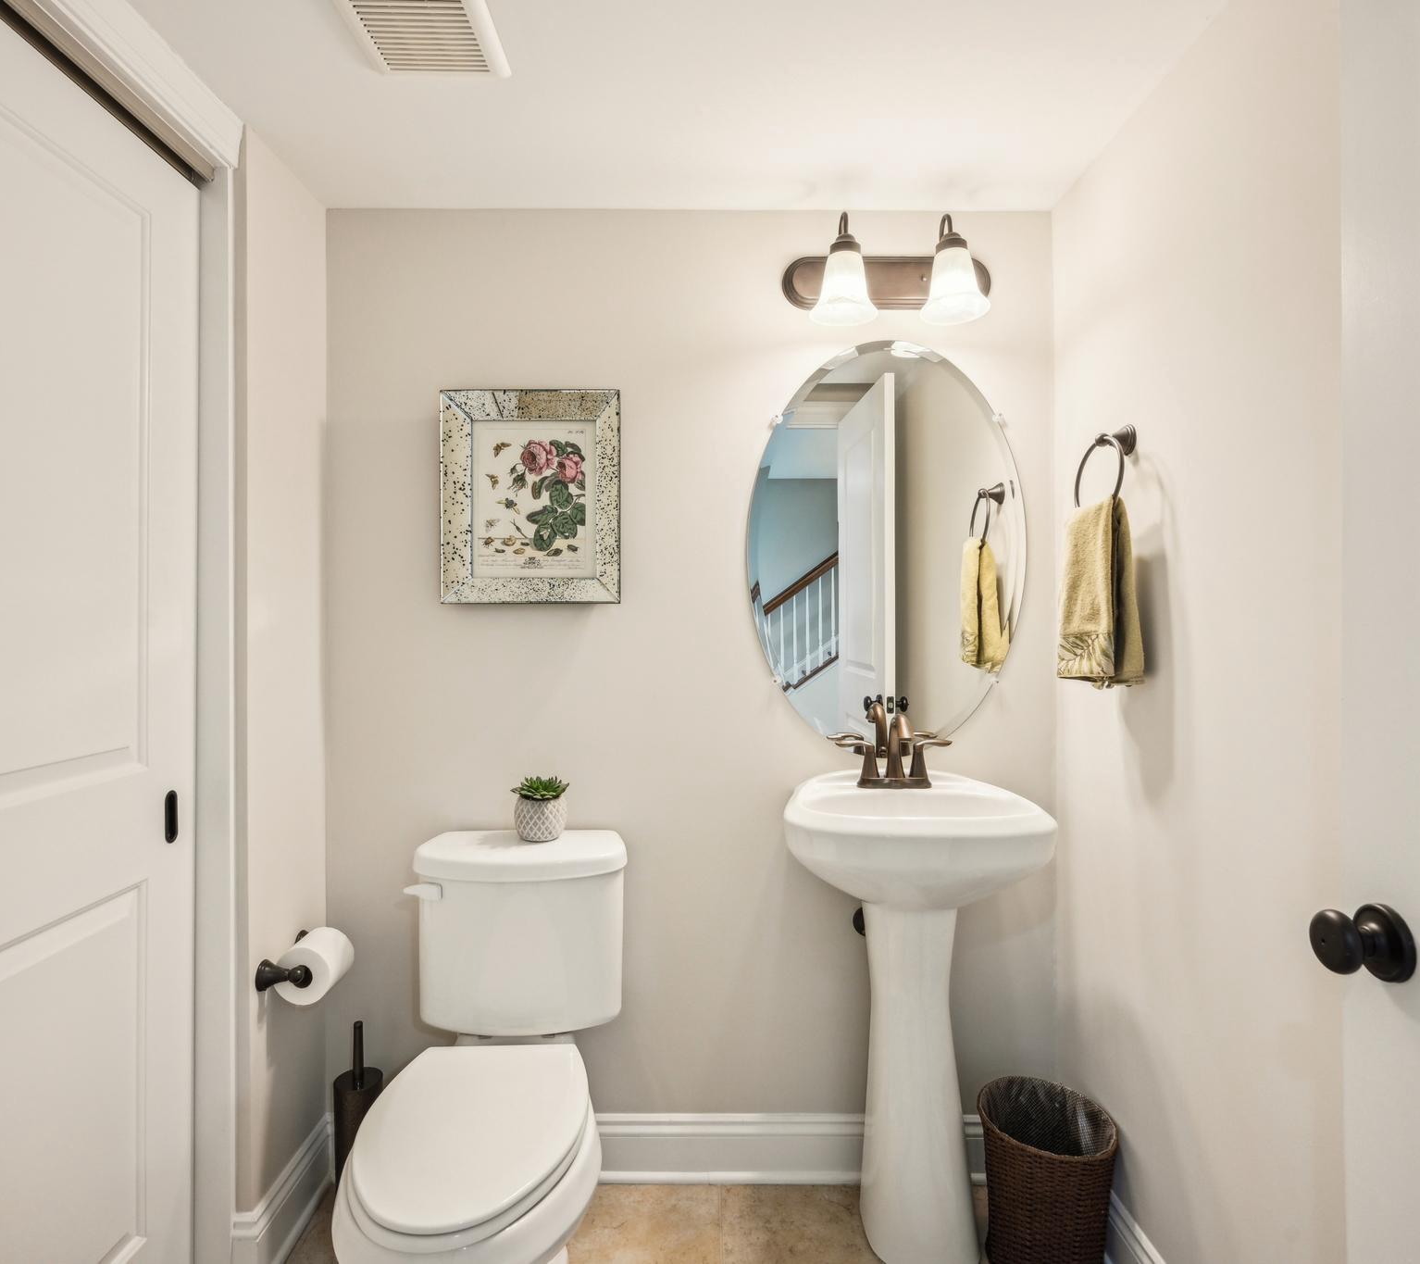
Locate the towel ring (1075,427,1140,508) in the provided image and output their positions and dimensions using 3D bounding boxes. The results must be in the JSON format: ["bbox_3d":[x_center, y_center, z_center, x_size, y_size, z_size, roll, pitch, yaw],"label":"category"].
[{"bbox_3d":[0.720,-0.279,1.497,0.068,0.180,0.170,0,1,0],"label":"towel ring"}]

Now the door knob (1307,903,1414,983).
[{"bbox_3d":[0.565,0.275,0.742,0.058,0.070,0.070,0,1,5],"label":"door knob"}]

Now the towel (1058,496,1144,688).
[{"bbox_3d":[0.693,-0.070,1.497,0.080,0.330,0.195,0,1,0],"label":"towel"}]

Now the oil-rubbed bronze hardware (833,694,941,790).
[{"bbox_3d":[0.386,0.245,1.712,0.246,0.158,0.168,0,1,0],"label":"oil-rubbed bronze hardware"}]

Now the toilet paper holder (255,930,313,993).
[{"bbox_3d":[-0.794,0.635,1.645,0.076,0.058,0.203,0,1,0],"label":"toilet paper holder"}]

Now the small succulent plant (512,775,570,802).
[{"bbox_3d":[-0.347,0.318,1.715,0.115,0.053,0.112,0,1,0],"label":"small succulent plant"}]

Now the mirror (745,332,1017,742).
[{"bbox_3d":[0.384,-0.178,1.827,0.608,0.905,0.016,0,1,0],"label":"mirror"}]

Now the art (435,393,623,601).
[{"bbox_3d":[-0.381,-0.287,1.810,0.385,0.457,0.045,0,1,0],"label":"art"}]

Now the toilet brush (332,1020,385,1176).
[{"bbox_3d":[-0.725,1.003,1.740,0.100,0.405,0.100,0,1,0],"label":"toilet brush"}]

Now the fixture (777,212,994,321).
[{"bbox_3d":[0.384,-0.757,1.732,0.452,0.237,0.190,0,1,0],"label":"fixture"}]

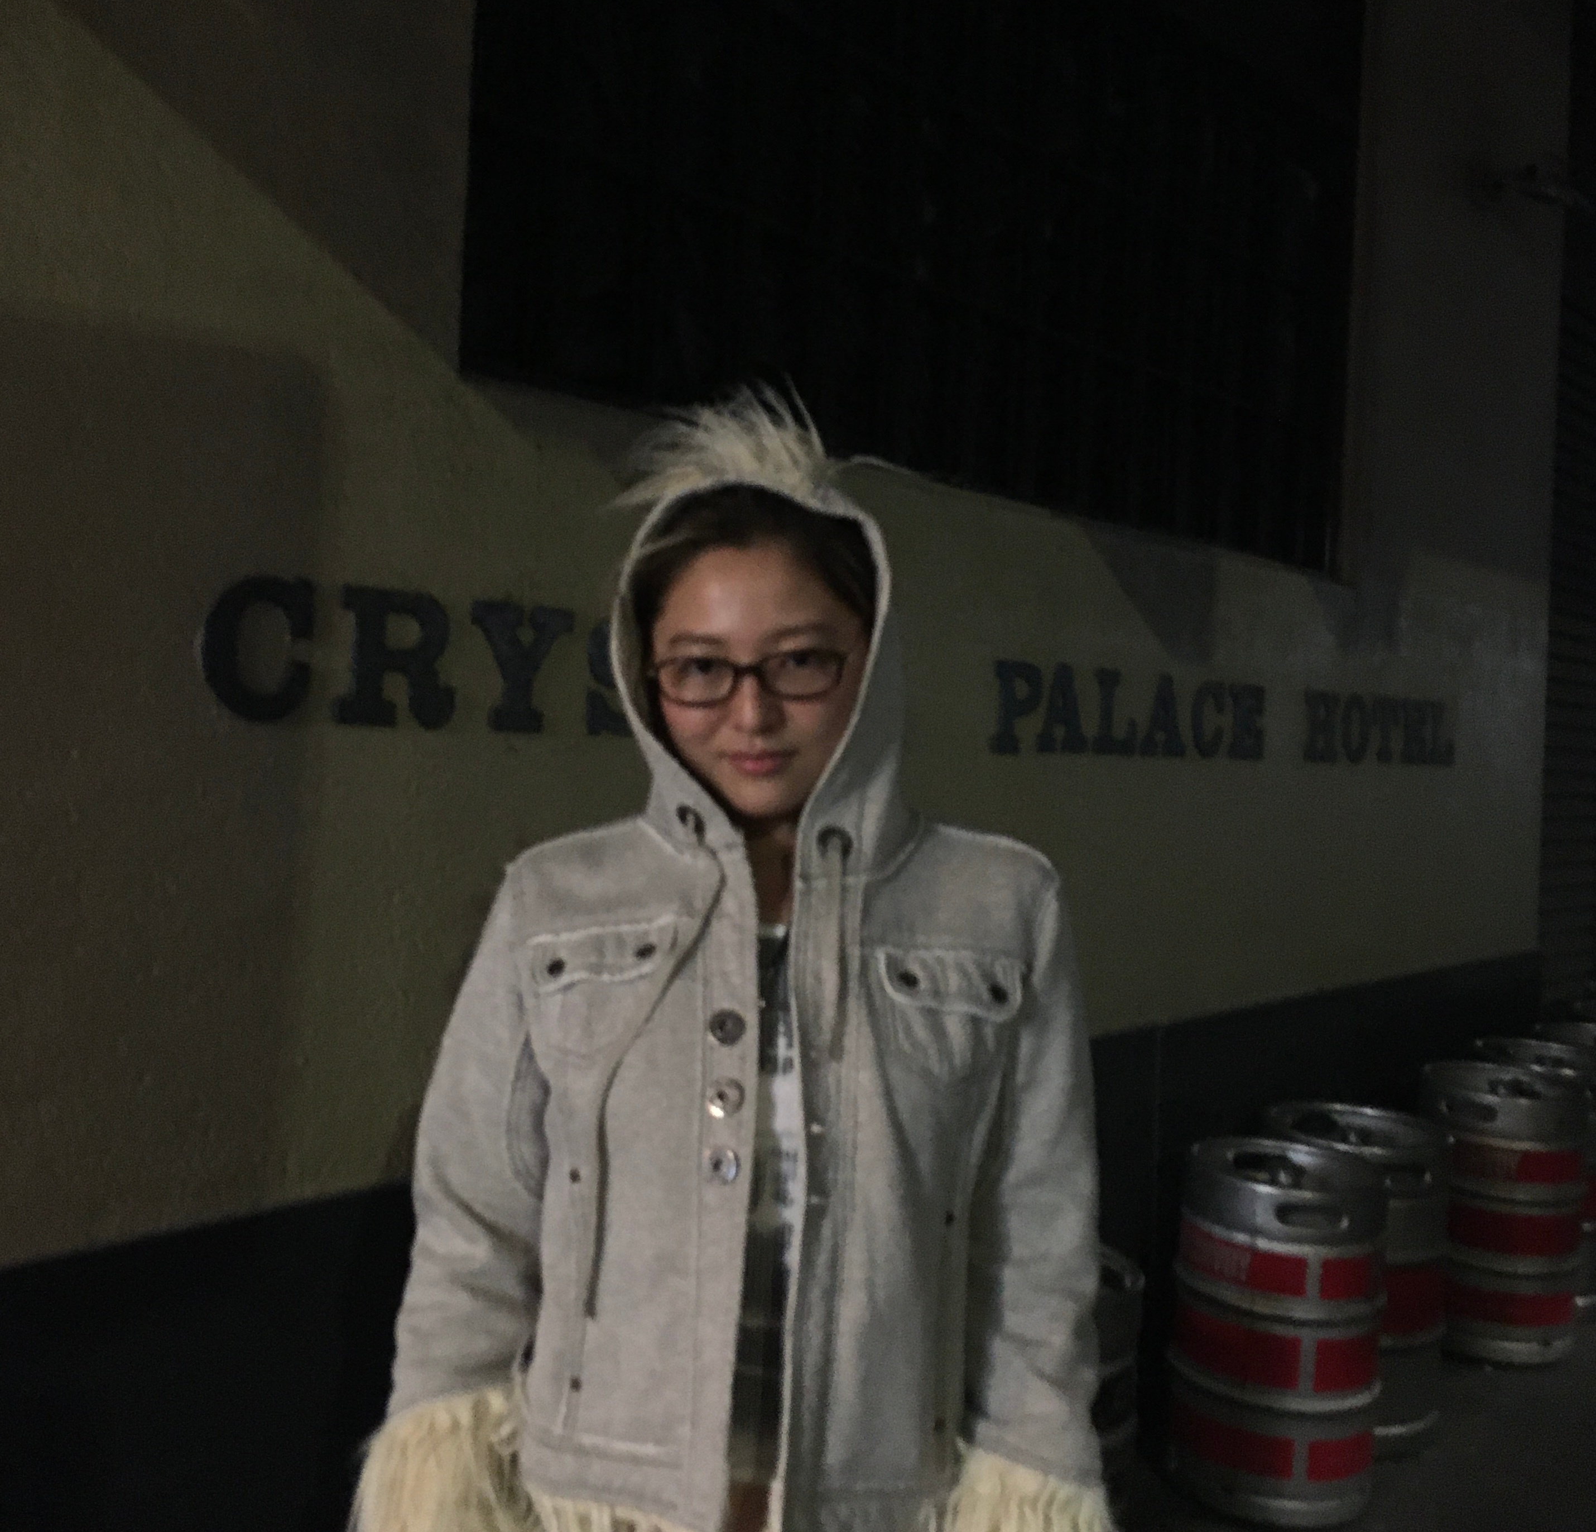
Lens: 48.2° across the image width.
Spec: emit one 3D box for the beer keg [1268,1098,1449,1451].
[{"bbox_3d":[1.114,1.031,3.618,0.385,0.605,0.385,3,1,17],"label":"beer keg"}]

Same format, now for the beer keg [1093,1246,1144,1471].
[{"bbox_3d":[0.482,1.145,3.495,0.380,0.345,0.380,2,1,8],"label":"beer keg"}]

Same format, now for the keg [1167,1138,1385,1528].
[{"bbox_3d":[0.889,1.030,3.300,0.385,0.605,0.385,3,1,15],"label":"keg"}]

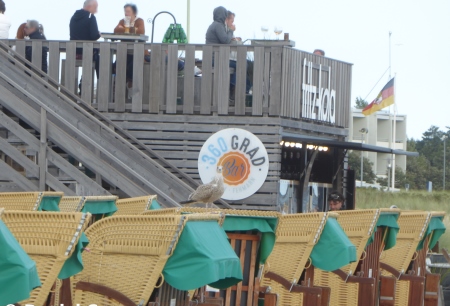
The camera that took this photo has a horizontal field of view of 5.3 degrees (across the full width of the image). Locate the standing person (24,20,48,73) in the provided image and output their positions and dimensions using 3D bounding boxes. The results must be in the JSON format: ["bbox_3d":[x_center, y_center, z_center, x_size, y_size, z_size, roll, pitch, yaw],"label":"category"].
[{"bbox_3d":[-2.833,-1.352,73.300,0.450,1.290,0.480,2,-1,-26],"label":"standing person"}]

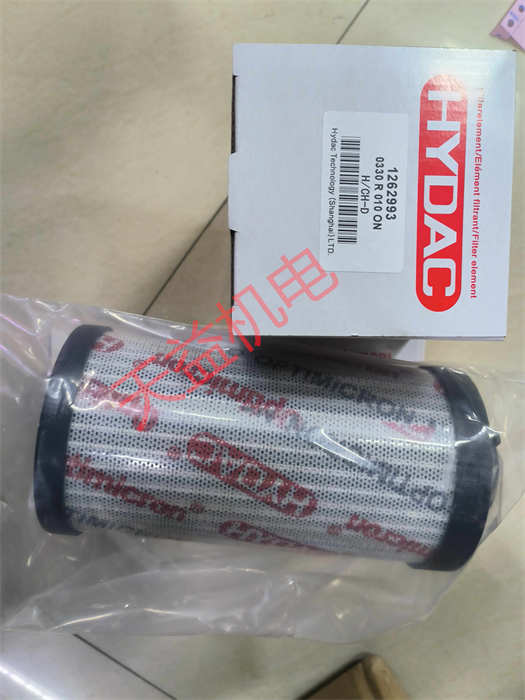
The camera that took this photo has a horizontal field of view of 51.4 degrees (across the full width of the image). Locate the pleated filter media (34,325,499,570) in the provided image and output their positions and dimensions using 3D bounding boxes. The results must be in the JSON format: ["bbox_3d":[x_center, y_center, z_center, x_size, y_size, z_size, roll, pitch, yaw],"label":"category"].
[{"bbox_3d":[0.000,0.046,0.261,0.180,0.095,0.095,7,94,-3],"label":"pleated filter media"}]

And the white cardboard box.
[{"bbox_3d":[0.035,-0.063,0.297,0.101,0.206,0.101,0,94,-2],"label":"white cardboard box"}]

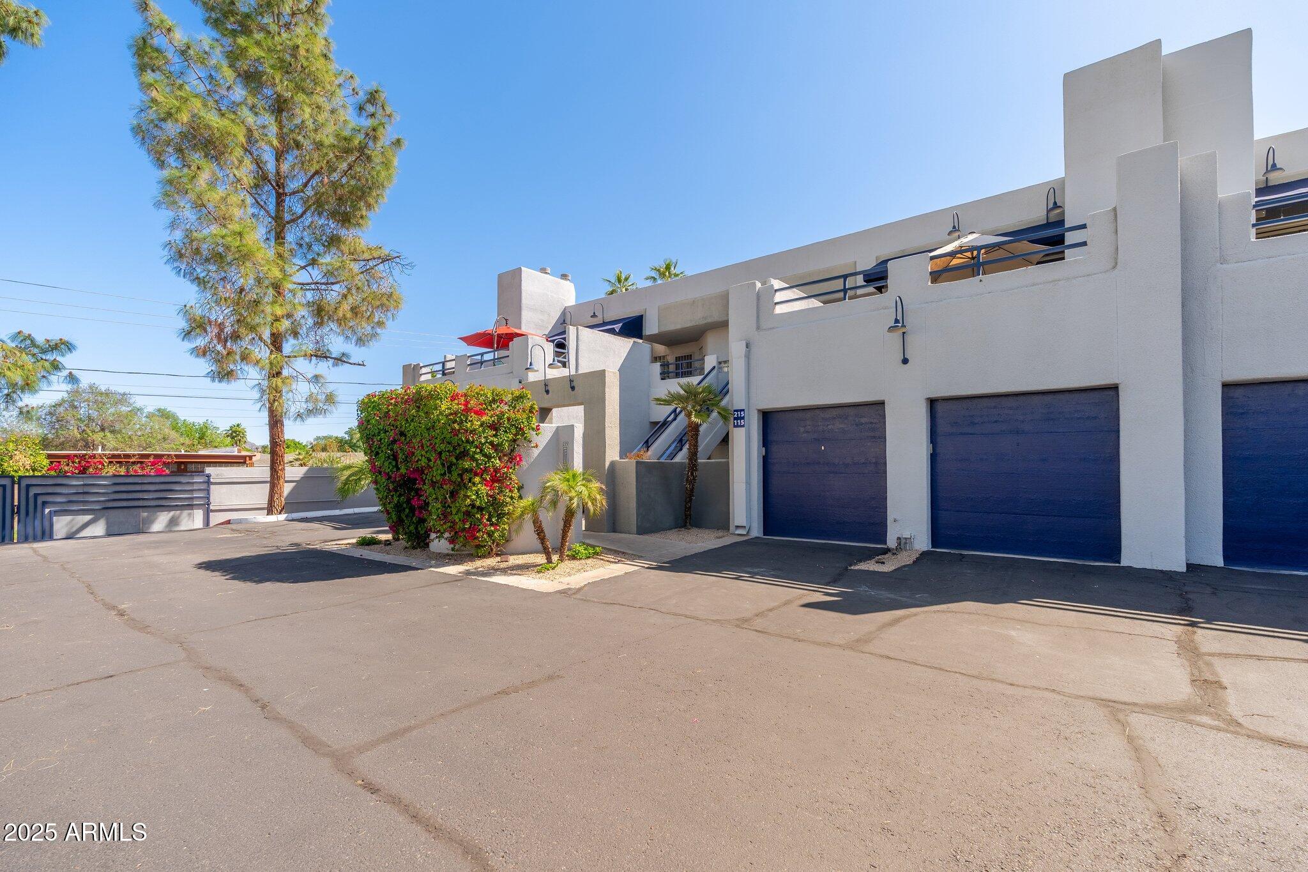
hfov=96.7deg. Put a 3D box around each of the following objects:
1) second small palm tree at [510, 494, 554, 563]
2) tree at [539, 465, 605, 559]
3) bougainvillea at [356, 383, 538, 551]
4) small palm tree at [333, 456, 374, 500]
[{"bbox_3d":[-1.740,1.335,8.300,0.680,0.980,0.660,0,-2,0],"label":"second small palm tree"},{"bbox_3d":[-1.180,1.130,8.450,0.980,1.380,0.980,0,-2,0],"label":"tree"},{"bbox_3d":[-3.500,0.510,9.900,3.250,2.750,1.750,-2,-3,40],"label":"bougainvillea"},{"bbox_3d":[-5.240,1.090,10.900,1.450,1.620,1.450,0,-2,0],"label":"small palm tree"}]

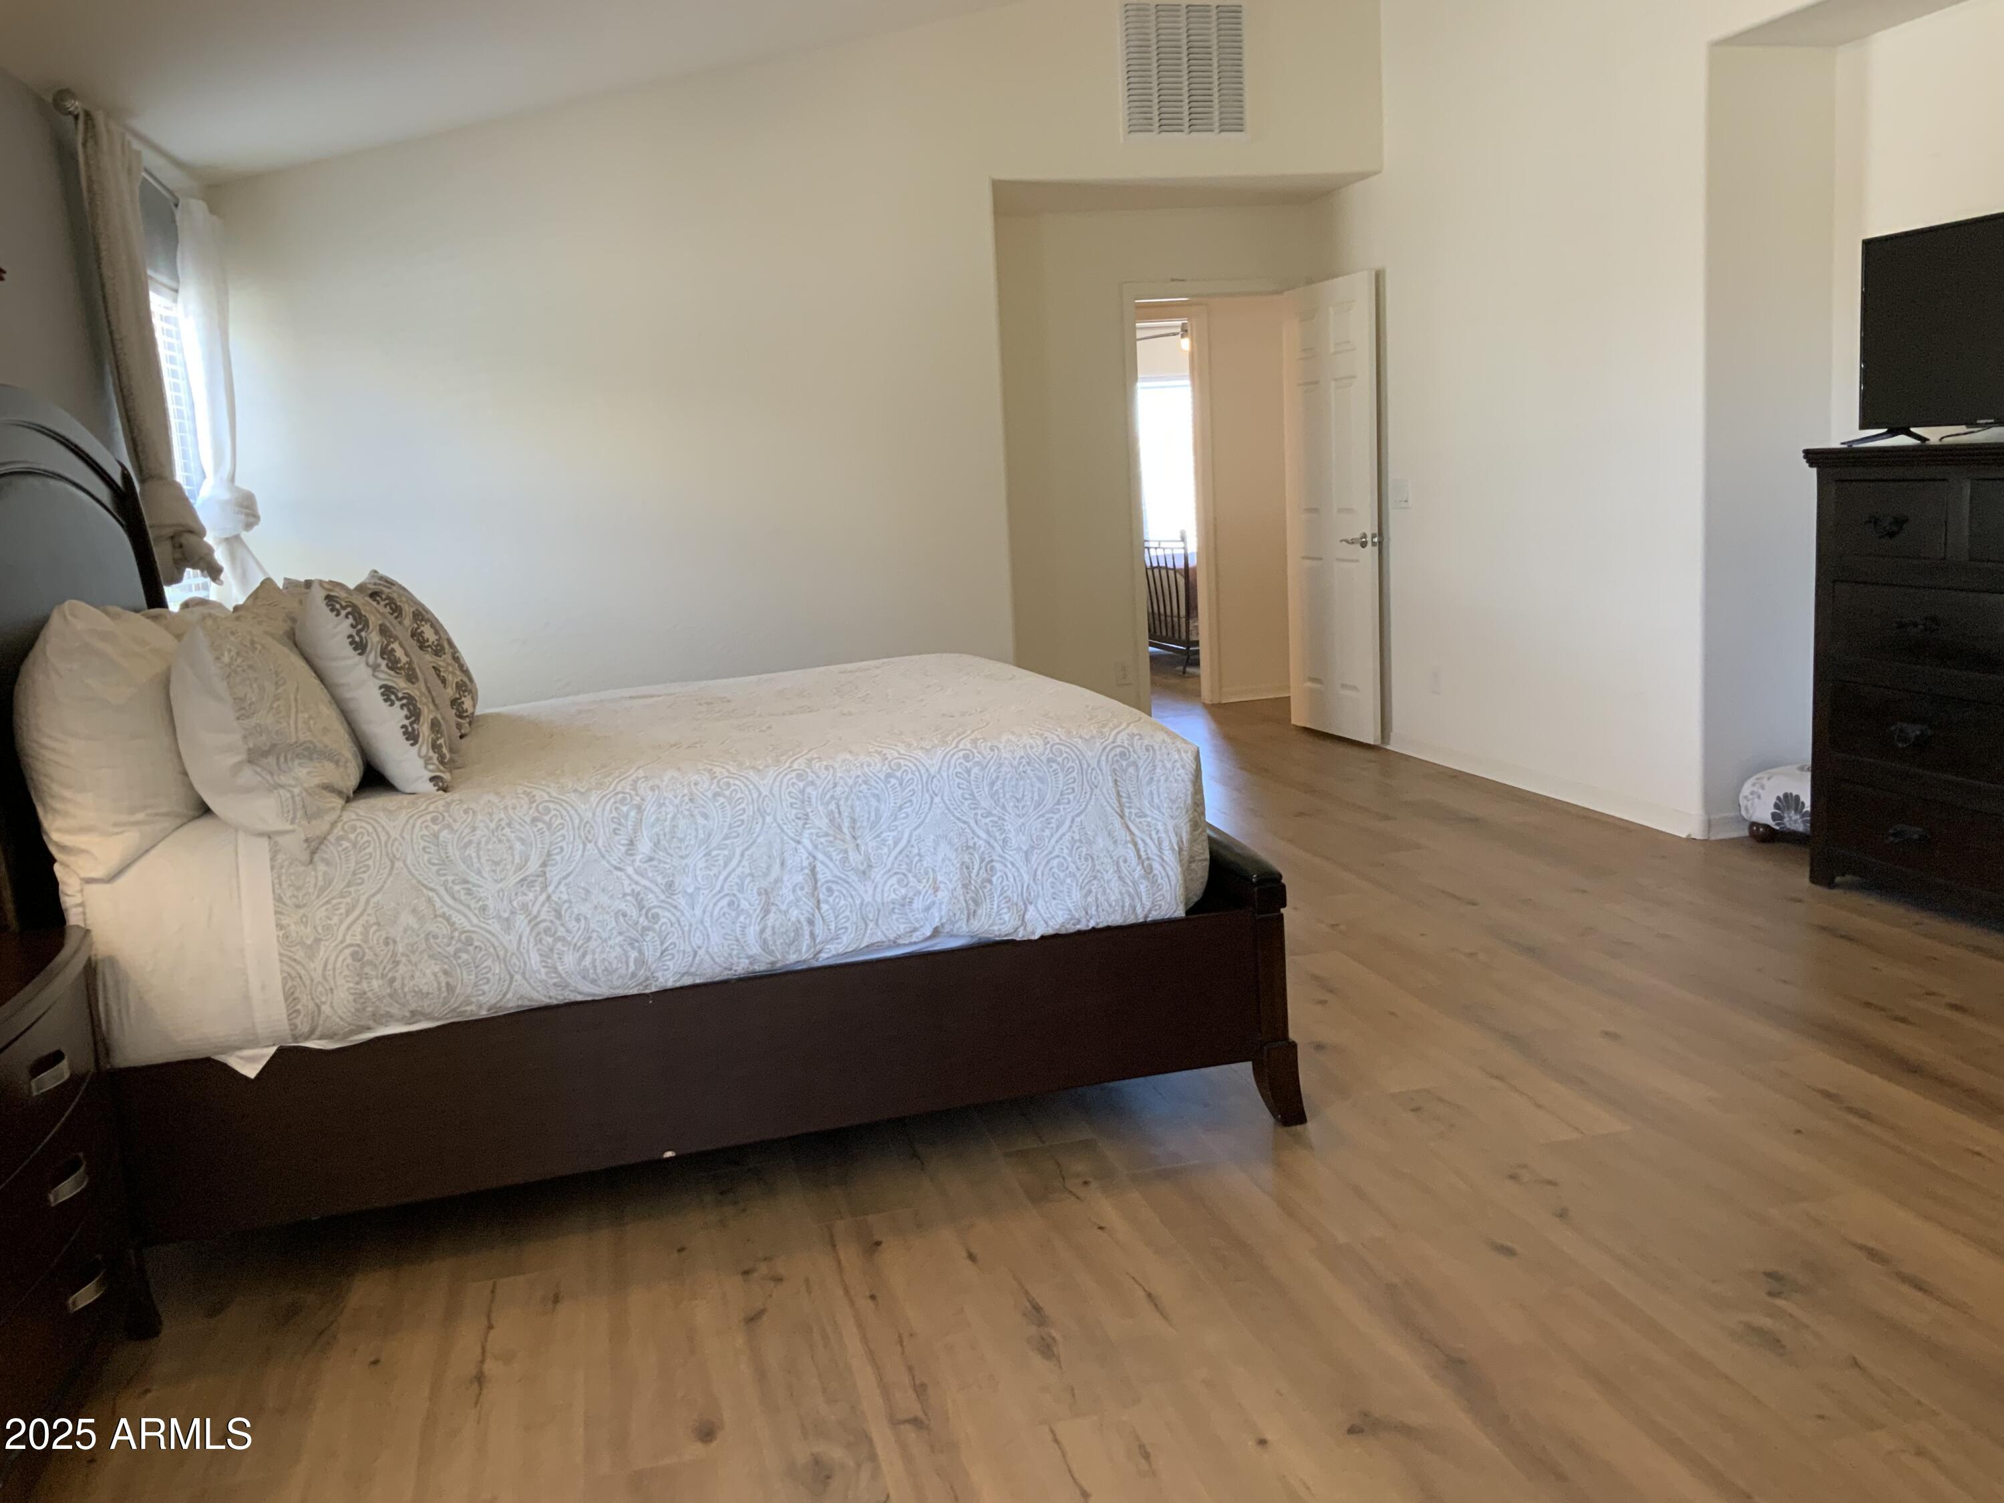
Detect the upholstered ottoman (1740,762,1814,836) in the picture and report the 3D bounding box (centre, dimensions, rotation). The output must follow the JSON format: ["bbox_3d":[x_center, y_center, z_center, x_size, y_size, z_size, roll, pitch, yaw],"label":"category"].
[{"bbox_3d":[2.536,0.167,5.106,0.380,0.264,0.460,-6,9,-13],"label":"upholstered ottoman"}]

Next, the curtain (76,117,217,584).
[{"bbox_3d":[-2.283,-1.026,4.508,0.210,1.290,0.420,-6,10,-14],"label":"curtain"}]

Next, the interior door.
[{"bbox_3d":[1.495,-1.070,7.569,0.045,2.030,0.745,-7,10,-21],"label":"interior door"}]

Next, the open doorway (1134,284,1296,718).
[{"bbox_3d":[0.997,-1.090,7.893,0.790,2.040,0.130,-6,10,-14],"label":"open doorway"}]

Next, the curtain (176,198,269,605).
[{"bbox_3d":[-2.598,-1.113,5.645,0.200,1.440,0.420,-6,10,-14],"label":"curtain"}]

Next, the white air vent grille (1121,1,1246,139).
[{"bbox_3d":[0.732,-2.705,6.666,0.540,0.545,0.030,-6,10,-14],"label":"white air vent grille"}]

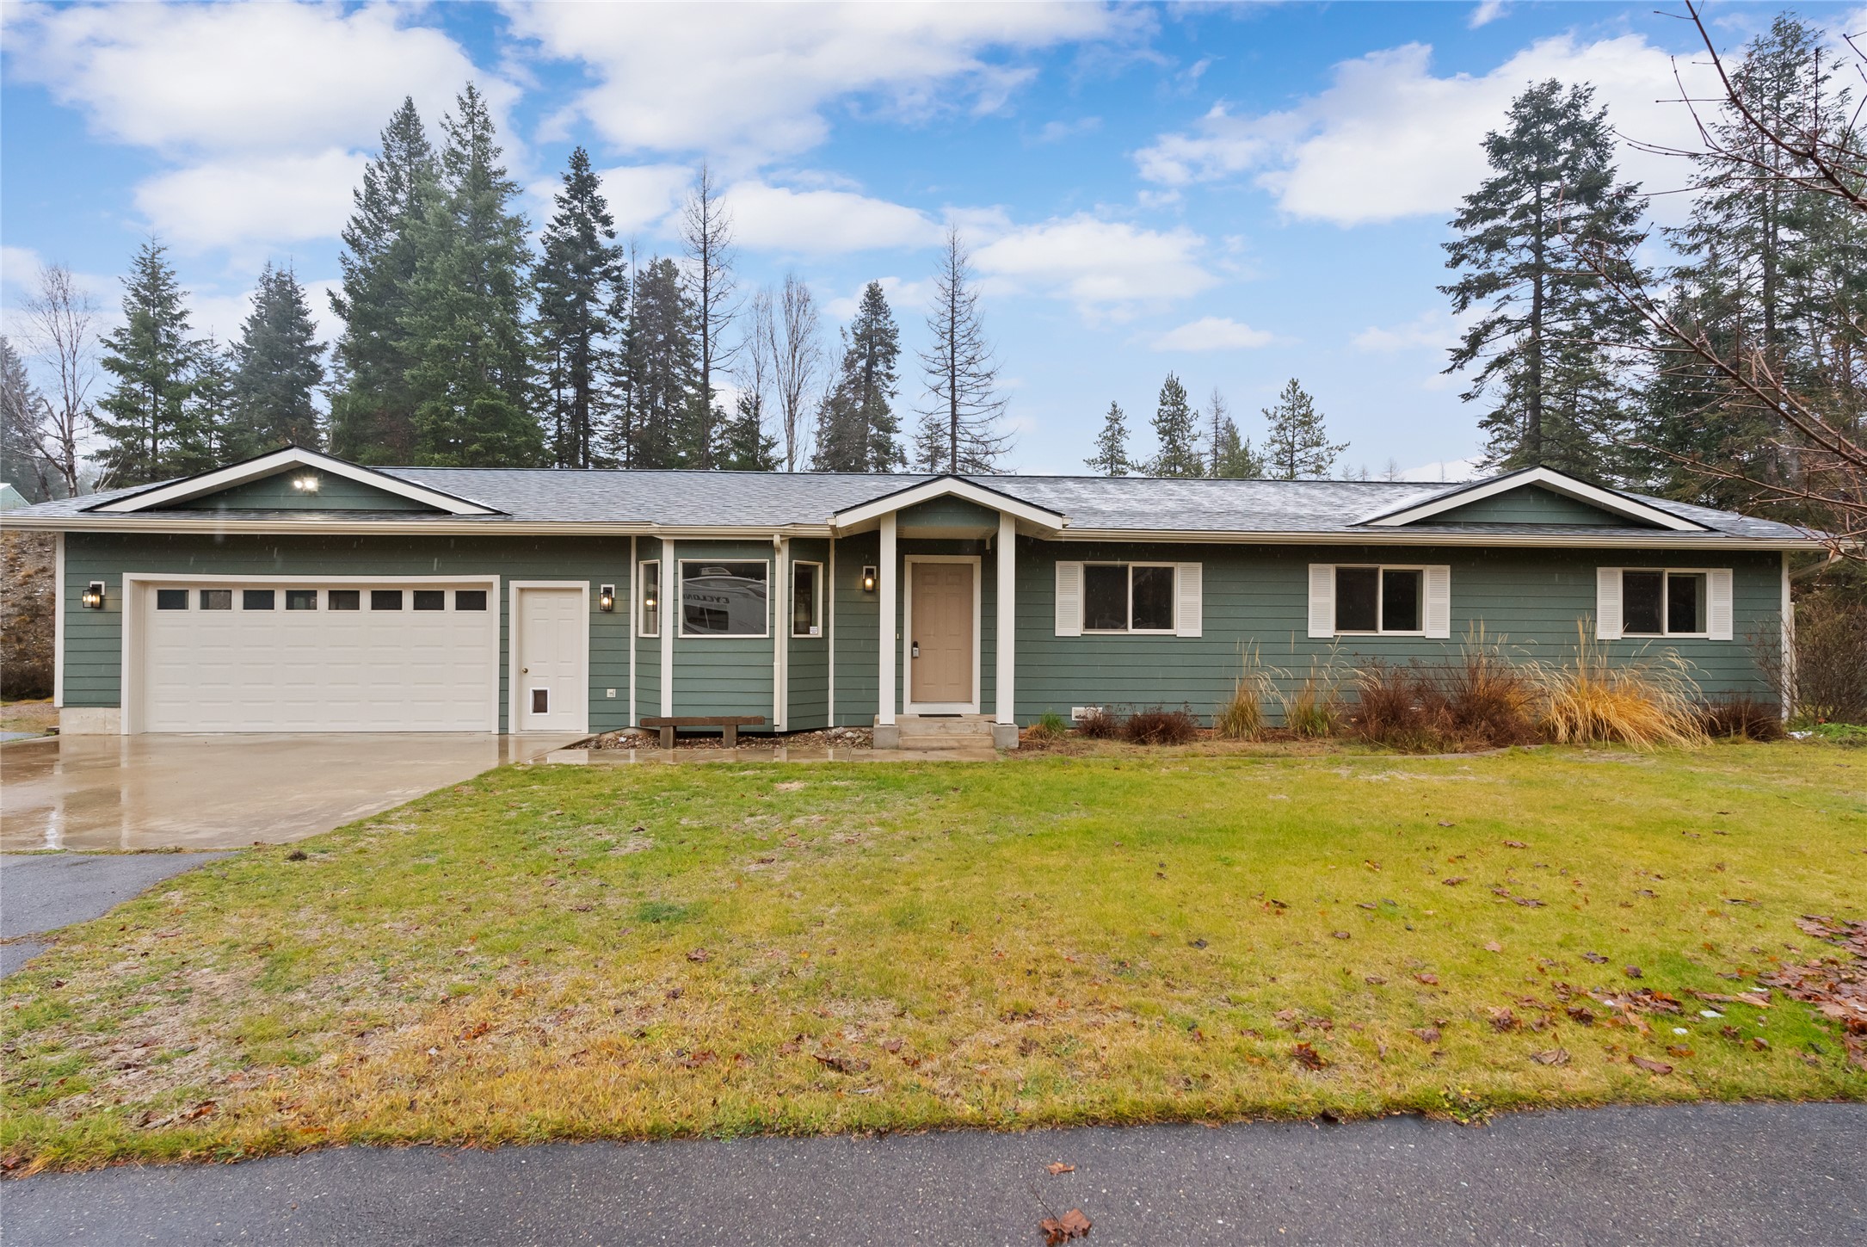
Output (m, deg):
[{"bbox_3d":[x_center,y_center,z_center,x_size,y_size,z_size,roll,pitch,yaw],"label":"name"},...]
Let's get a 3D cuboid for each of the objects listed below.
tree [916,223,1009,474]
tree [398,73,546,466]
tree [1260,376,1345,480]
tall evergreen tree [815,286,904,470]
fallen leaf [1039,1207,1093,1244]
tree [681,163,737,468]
[{"bbox_3d":[1.031,-8.951,40.979,4.600,21.280,4.600,0,0,0],"label":"tree"},{"bbox_3d":[-20.180,-10.946,35.975,6.400,24.910,6.400,0,0,0],"label":"tree"},{"bbox_3d":[20.182,-5.902,45.984,4.700,15.510,4.700,0,0,0],"label":"tree"},{"bbox_3d":[-3.674,-8.254,43.980,4.800,19.820,4.800,0,0,0],"label":"tall evergreen tree"},{"bbox_3d":[0.343,1.557,2.150,0.140,0.040,0.100,0,0,0],"label":"fallen leaf"},{"bbox_3d":[-11.093,-10.308,39.976,3.200,23.800,3.200,0,0,0],"label":"tree"}]

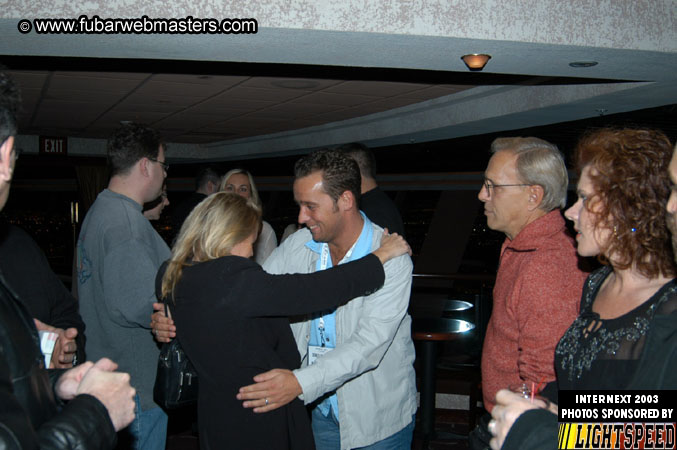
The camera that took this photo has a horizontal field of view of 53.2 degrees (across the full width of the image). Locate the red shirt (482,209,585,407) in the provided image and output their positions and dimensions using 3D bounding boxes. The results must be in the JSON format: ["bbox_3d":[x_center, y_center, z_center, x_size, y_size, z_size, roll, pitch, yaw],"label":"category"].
[{"bbox_3d":[0.530,0.238,1.780,0.320,0.560,0.500,1,2,6],"label":"red shirt"}]

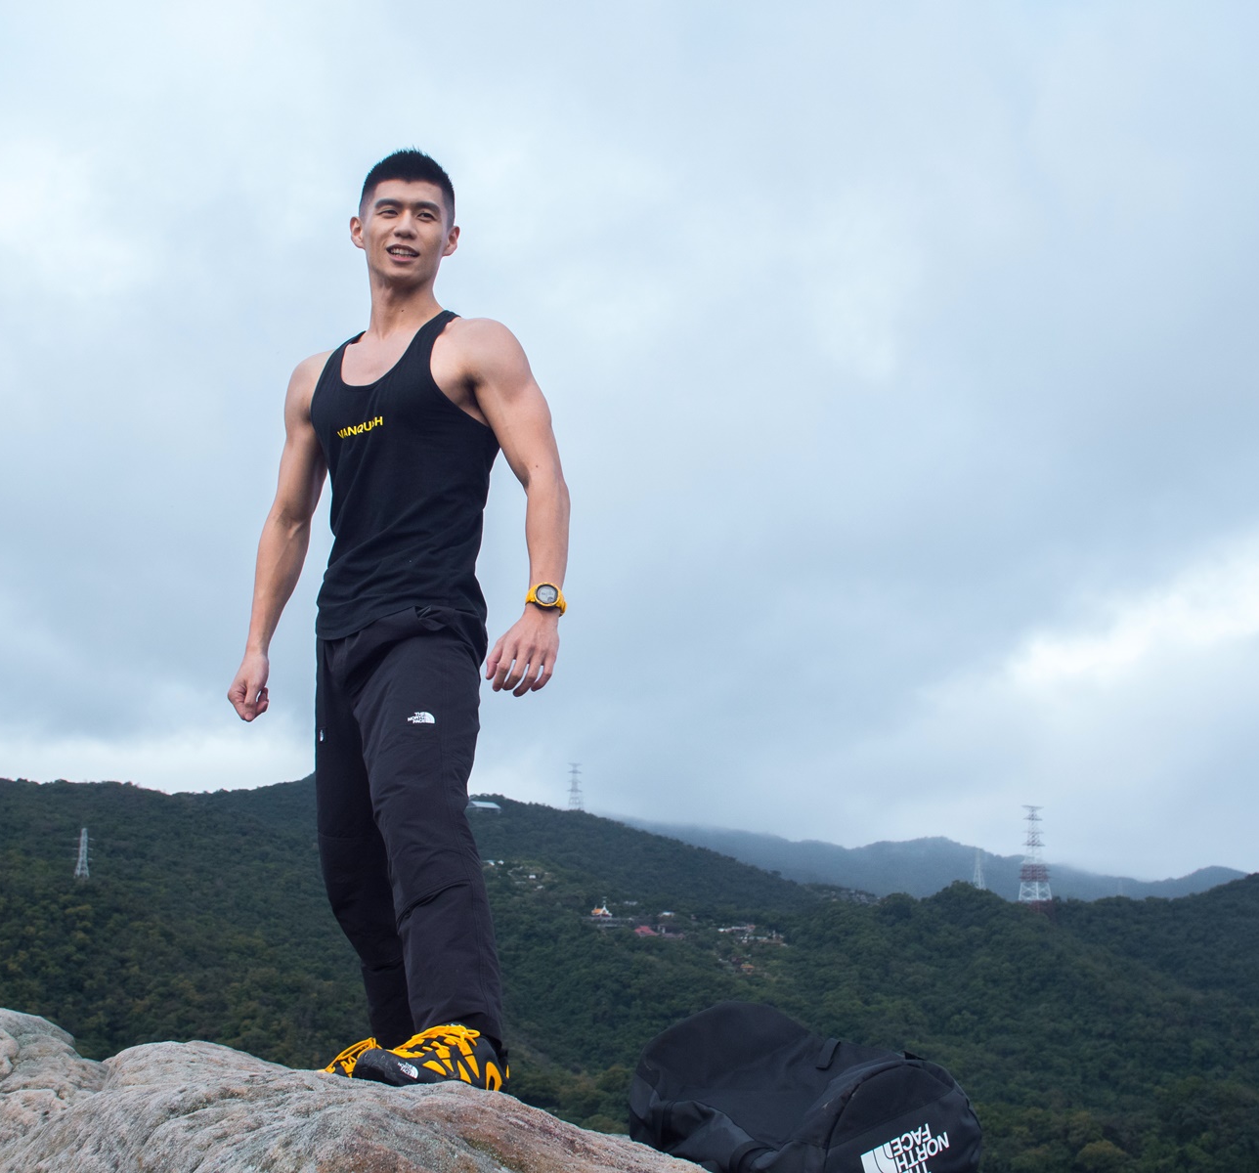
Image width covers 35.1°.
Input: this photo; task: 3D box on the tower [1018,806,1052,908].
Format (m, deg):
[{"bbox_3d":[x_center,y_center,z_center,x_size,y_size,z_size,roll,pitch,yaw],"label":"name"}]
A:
[{"bbox_3d":[270.990,183.520,1330.000,27.000,74.000,18.000,6,-12,-31],"label":"tower"}]

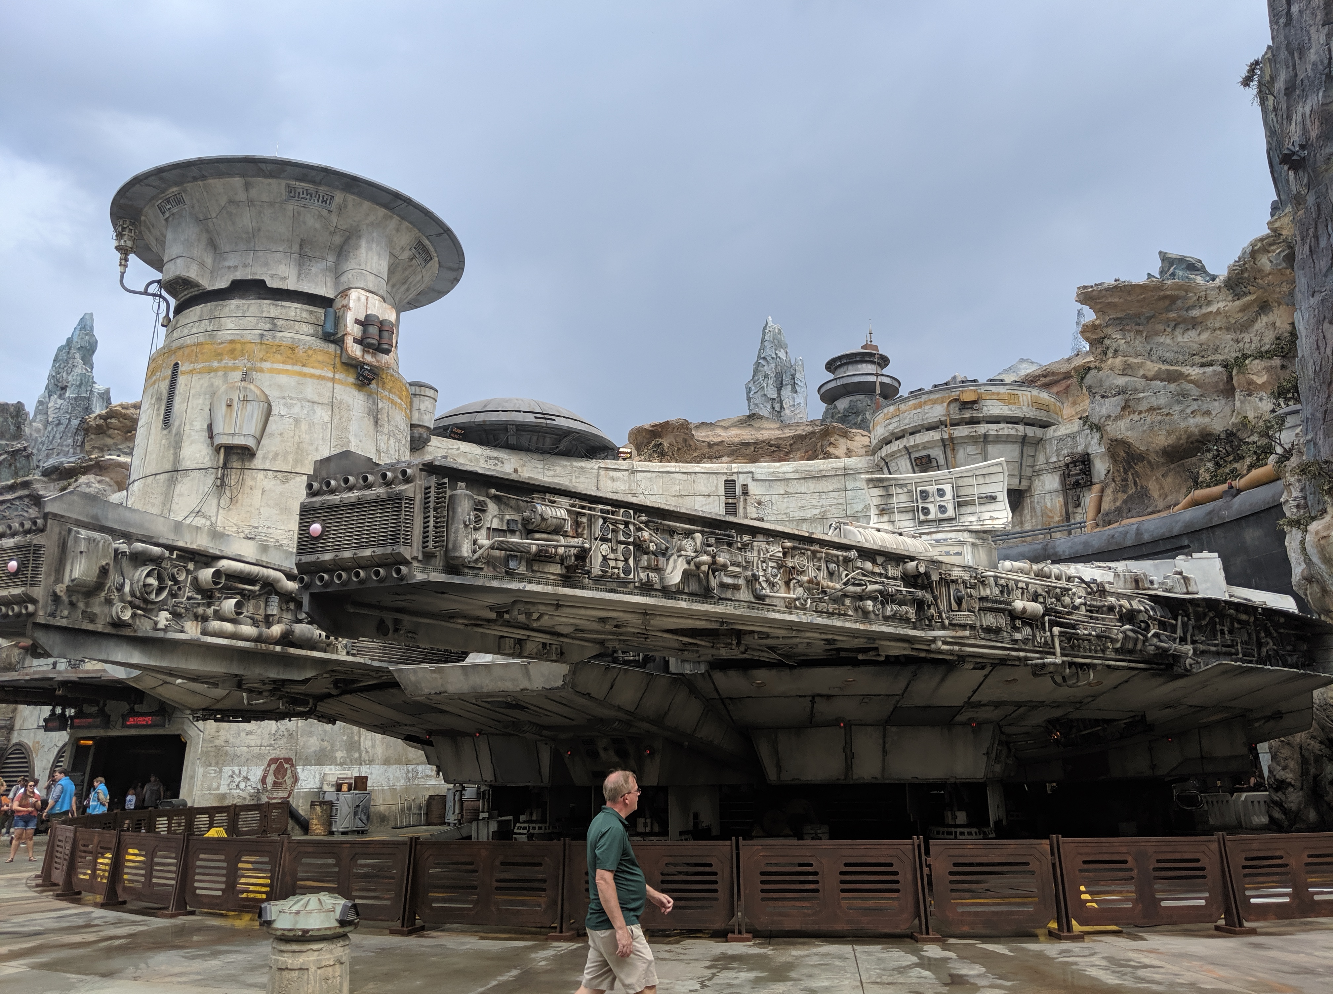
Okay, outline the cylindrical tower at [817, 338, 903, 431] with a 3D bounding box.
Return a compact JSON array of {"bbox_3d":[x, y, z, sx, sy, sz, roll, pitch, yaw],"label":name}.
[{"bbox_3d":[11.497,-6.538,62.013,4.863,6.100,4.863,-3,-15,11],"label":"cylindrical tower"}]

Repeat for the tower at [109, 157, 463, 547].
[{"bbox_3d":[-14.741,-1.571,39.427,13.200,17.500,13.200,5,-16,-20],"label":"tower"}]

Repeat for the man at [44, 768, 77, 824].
[{"bbox_3d":[-12.048,6.313,20.570,0.450,1.830,0.550,3,-15,-11],"label":"man"}]

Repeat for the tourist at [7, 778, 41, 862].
[{"bbox_3d":[-13.370,6.749,21.593,0.620,1.650,0.420,10,-18,-36],"label":"tourist"}]

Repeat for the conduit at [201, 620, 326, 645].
[{"bbox_3d":[-8.849,3.082,22.942,0.455,0.504,3.568,-7,-16,25],"label":"conduit"}]

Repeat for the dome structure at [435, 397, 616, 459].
[{"bbox_3d":[-6.983,-2.031,47.697,9.900,2.900,9.900,2,-15,-8],"label":"dome structure"}]

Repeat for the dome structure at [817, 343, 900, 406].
[{"bbox_3d":[11.492,-7.458,62.251,4.863,3.600,4.863,-3,-15,11],"label":"dome structure"}]

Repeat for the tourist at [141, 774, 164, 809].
[{"bbox_3d":[-14.489,8.726,29.279,0.580,1.760,0.380,6,-16,-24],"label":"tourist"}]

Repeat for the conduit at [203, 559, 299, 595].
[{"bbox_3d":[-9.098,1.906,22.882,0.390,0.432,2.592,-7,-16,25],"label":"conduit"}]

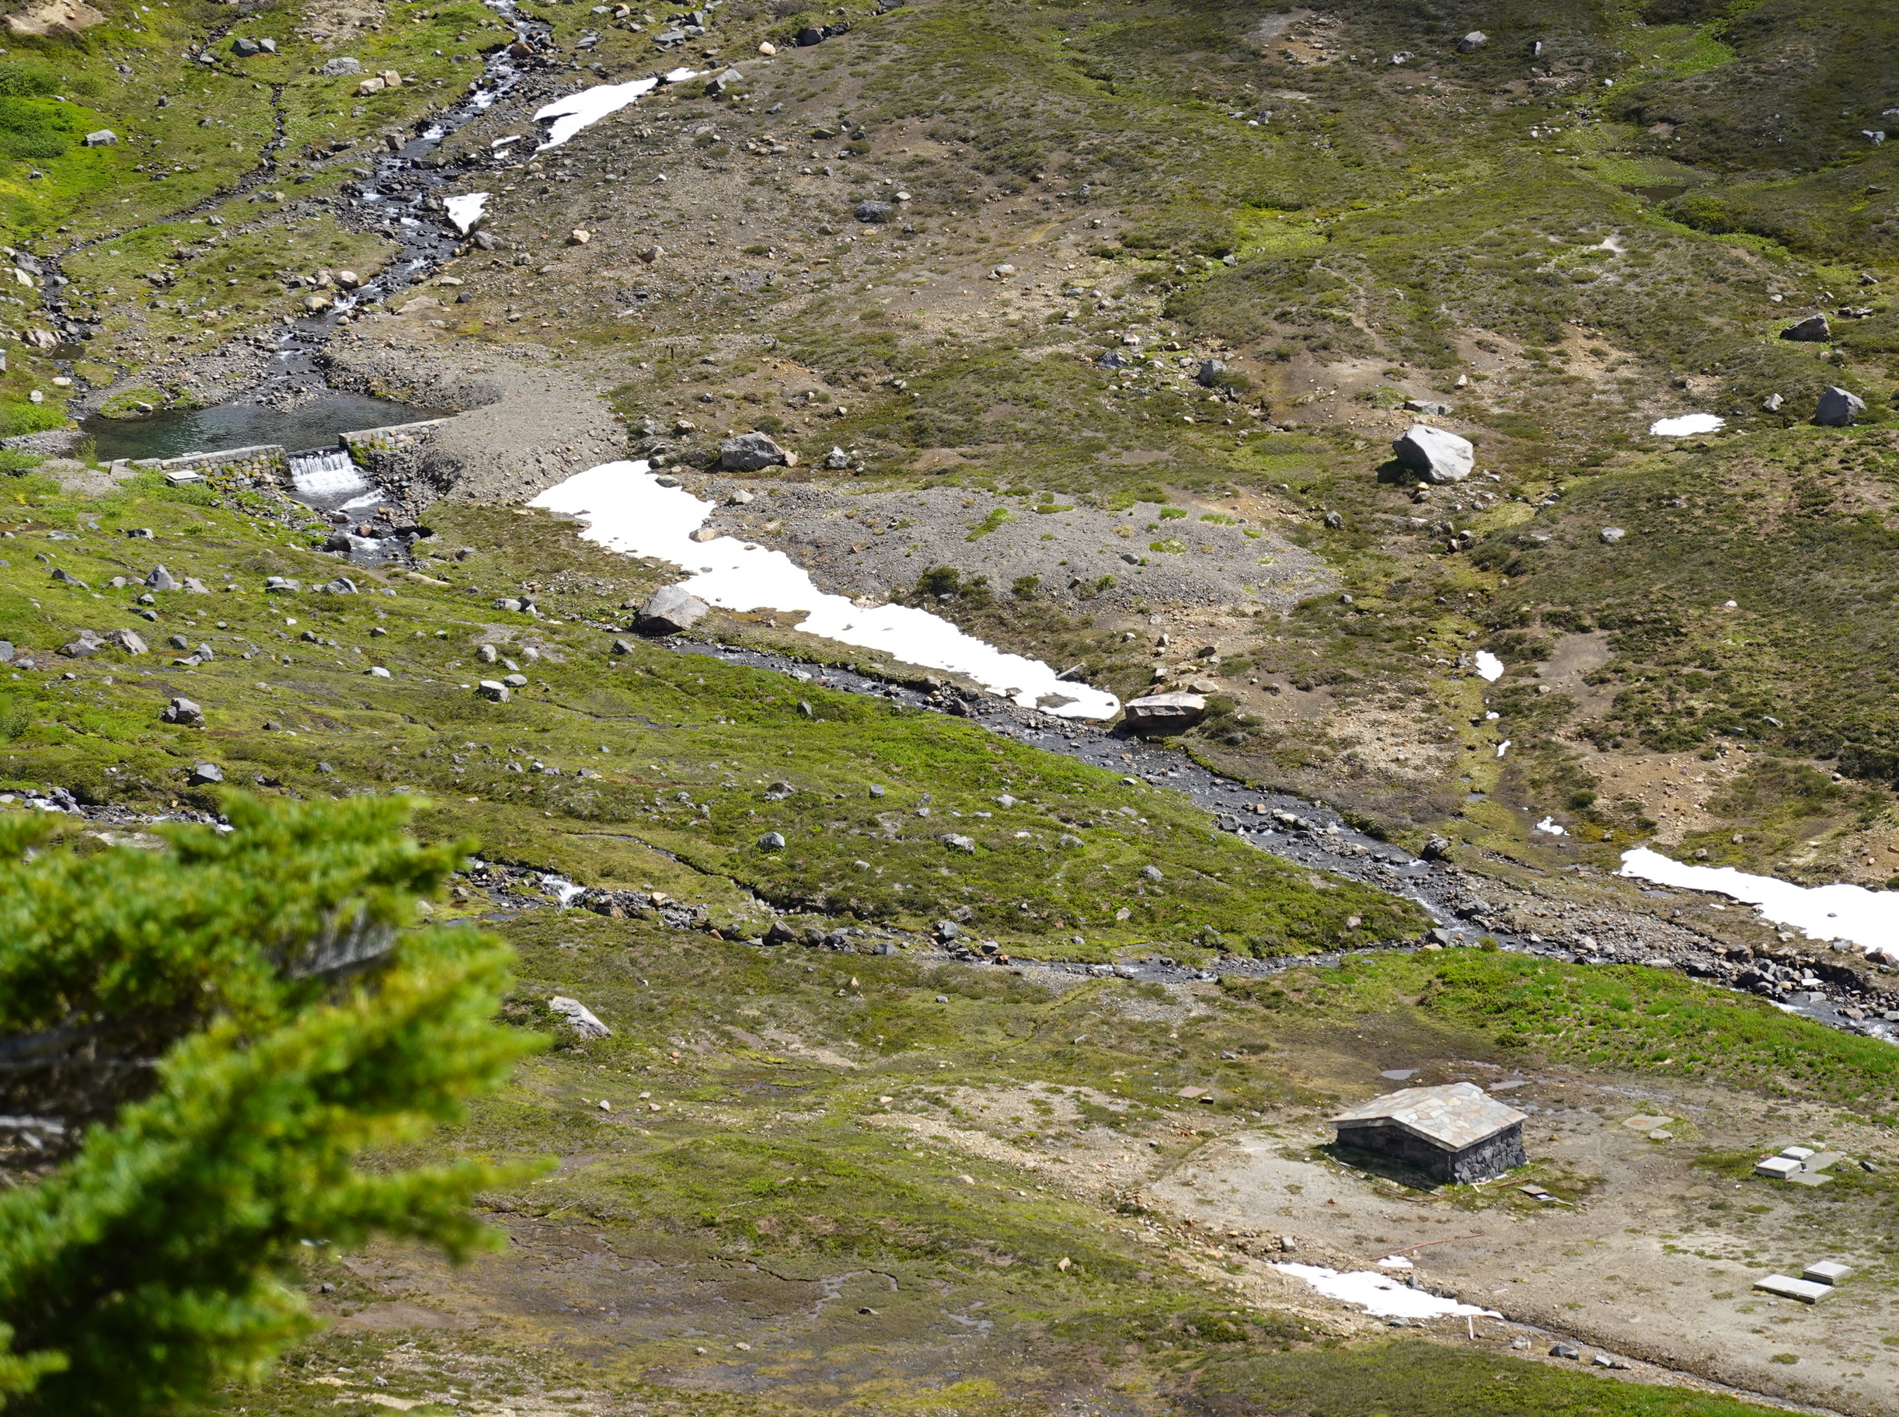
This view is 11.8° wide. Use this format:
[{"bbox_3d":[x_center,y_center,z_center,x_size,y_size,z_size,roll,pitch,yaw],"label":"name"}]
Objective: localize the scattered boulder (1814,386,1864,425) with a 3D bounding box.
[{"bbox_3d":[51.484,-17.520,532.229,2.800,2.100,2.500,5,16,19],"label":"scattered boulder"}]

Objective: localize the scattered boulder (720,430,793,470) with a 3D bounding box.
[{"bbox_3d":[-11.026,-14.754,522.676,3.800,1.900,2.800,0,15,0],"label":"scattered boulder"}]

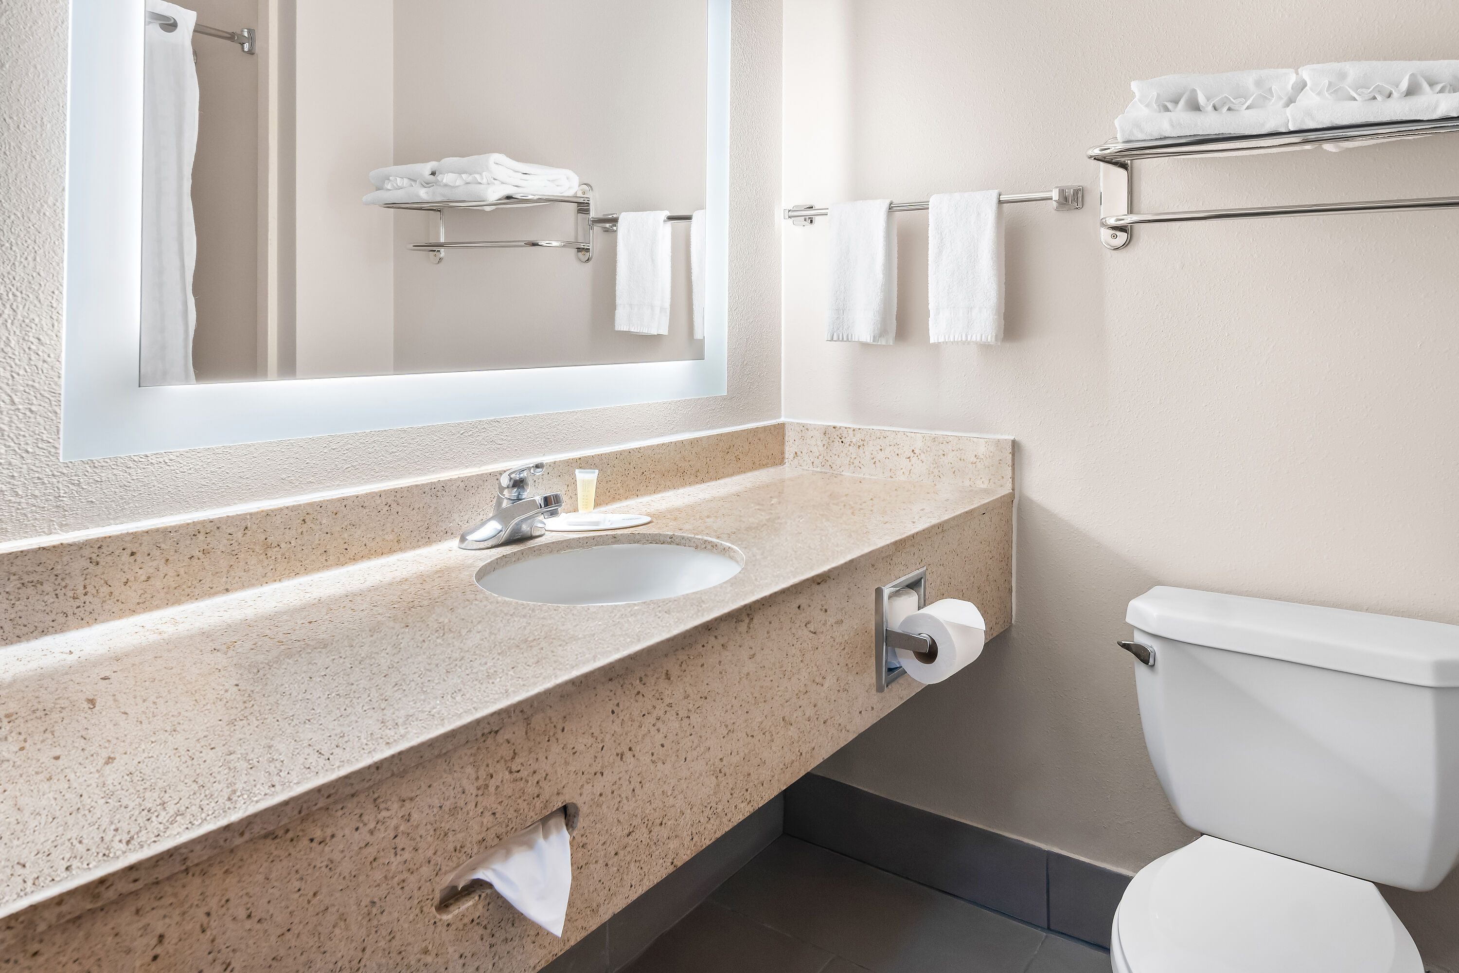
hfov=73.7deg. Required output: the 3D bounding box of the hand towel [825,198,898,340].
[{"bbox_3d":[0.289,-0.462,2.108,0.151,0.305,0.051,6,10,34],"label":"hand towel"}]

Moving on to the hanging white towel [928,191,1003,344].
[{"bbox_3d":[0.482,-0.442,1.968,0.153,0.311,0.051,6,10,34],"label":"hanging white towel"}]

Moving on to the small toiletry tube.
[{"bbox_3d":[-0.250,0.006,1.713,0.039,0.077,0.026,-3,9,-17],"label":"small toiletry tube"}]

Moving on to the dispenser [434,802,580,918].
[{"bbox_3d":[-0.204,0.333,0.885,0.051,0.045,0.170,6,10,34],"label":"dispenser"}]

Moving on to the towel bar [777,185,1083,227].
[{"bbox_3d":[0.399,-0.592,2.052,0.667,0.052,0.081,6,10,34],"label":"towel bar"}]

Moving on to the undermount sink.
[{"bbox_3d":[-0.160,0.185,1.366,0.350,0.162,0.419,6,10,34],"label":"undermount sink"}]

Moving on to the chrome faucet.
[{"bbox_3d":[-0.309,0.026,1.493,0.157,0.128,0.157,6,10,34],"label":"chrome faucet"}]

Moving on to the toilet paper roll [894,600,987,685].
[{"bbox_3d":[0.323,0.233,1.482,0.102,0.102,0.107,6,10,34],"label":"toilet paper roll"}]

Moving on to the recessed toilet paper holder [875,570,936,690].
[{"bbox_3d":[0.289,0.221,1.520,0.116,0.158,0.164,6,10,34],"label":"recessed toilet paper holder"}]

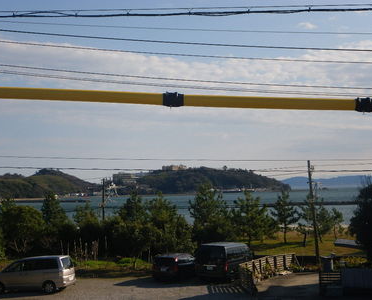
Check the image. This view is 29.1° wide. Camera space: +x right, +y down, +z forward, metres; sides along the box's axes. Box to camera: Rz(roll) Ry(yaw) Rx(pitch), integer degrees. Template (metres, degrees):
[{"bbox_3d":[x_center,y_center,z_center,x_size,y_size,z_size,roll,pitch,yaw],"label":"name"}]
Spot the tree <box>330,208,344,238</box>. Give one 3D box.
[{"bbox_3d":[14.389,7.070,68.475,1.337,2.954,1.337,-1,-3,0],"label":"tree"}]

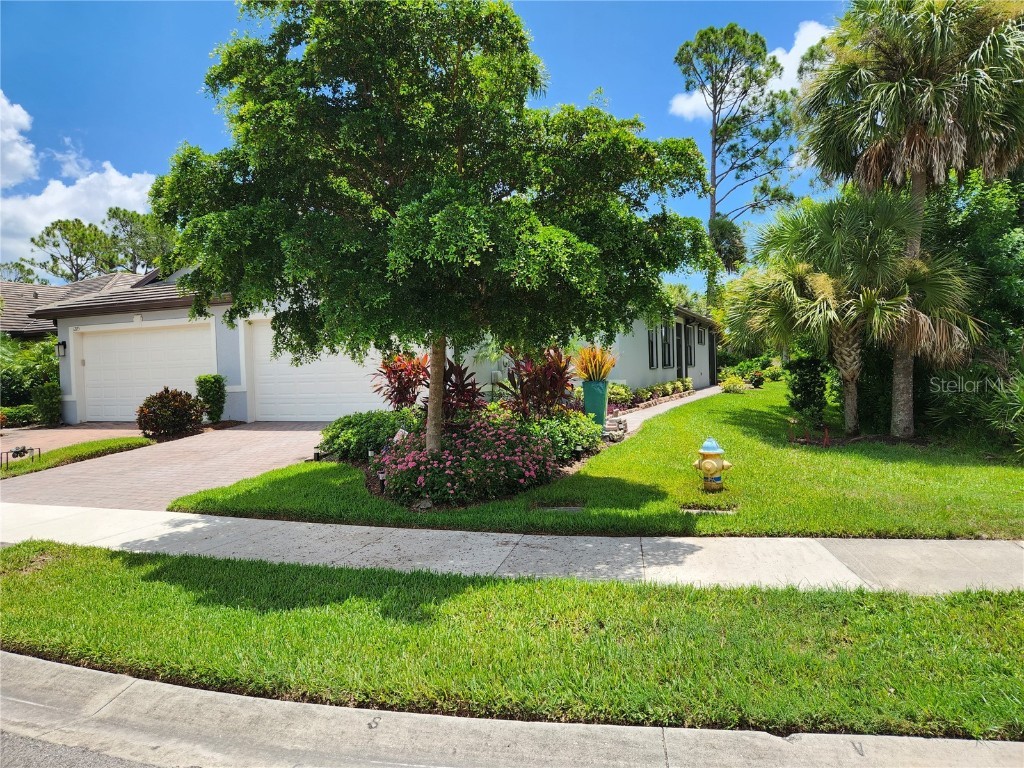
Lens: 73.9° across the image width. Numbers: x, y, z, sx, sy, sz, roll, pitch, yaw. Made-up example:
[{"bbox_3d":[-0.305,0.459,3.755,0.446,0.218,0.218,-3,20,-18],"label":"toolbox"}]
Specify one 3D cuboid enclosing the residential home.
[{"bbox_3d":[-1.589,-2.123,26.351,16.100,5.400,23.650,-1,1,23],"label":"residential home"}]

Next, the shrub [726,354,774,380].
[{"bbox_3d":[12.291,-0.717,35.014,2.400,1.500,2.200,-1,1,23],"label":"shrub"}]

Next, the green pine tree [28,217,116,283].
[{"bbox_3d":[-36.043,-6.626,56.130,7.600,14.000,7.400,-1,1,23],"label":"green pine tree"}]

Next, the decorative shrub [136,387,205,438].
[{"bbox_3d":[-7.462,0.648,14.910,1.450,1.100,1.400,-1,1,23],"label":"decorative shrub"}]

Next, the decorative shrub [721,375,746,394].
[{"bbox_3d":[7.922,0.071,24.307,0.950,0.750,0.950,-1,1,23],"label":"decorative shrub"}]

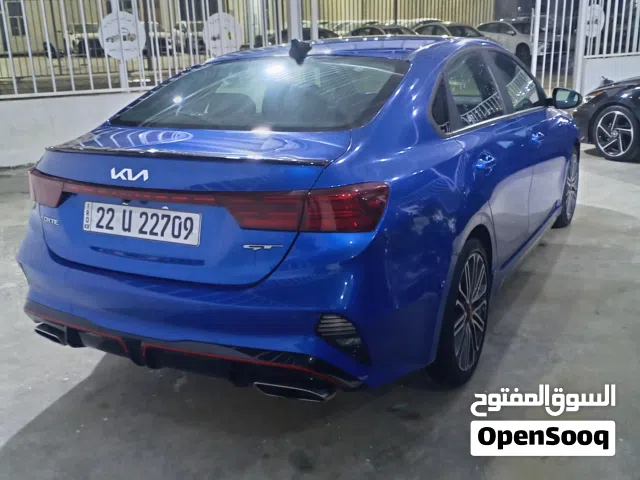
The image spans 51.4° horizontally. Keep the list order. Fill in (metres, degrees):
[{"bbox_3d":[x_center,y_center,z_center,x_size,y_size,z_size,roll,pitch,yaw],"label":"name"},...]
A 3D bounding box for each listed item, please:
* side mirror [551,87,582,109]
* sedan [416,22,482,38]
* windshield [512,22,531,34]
[{"bbox_3d":[1.489,-0.858,4.013,0.180,0.130,0.120,7,18,28],"label":"side mirror"},{"bbox_3d":[4.886,-7.163,24.292,1.840,1.450,4.750,-9,18,-24],"label":"sedan"},{"bbox_3d":[7.830,-8.028,25.300,1.400,0.500,0.650,-9,18,-24],"label":"windshield"}]

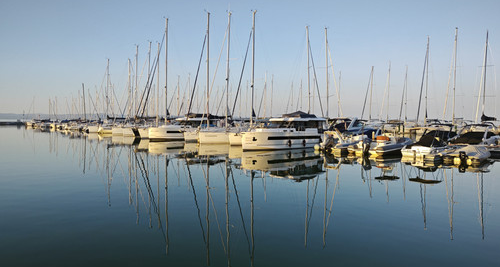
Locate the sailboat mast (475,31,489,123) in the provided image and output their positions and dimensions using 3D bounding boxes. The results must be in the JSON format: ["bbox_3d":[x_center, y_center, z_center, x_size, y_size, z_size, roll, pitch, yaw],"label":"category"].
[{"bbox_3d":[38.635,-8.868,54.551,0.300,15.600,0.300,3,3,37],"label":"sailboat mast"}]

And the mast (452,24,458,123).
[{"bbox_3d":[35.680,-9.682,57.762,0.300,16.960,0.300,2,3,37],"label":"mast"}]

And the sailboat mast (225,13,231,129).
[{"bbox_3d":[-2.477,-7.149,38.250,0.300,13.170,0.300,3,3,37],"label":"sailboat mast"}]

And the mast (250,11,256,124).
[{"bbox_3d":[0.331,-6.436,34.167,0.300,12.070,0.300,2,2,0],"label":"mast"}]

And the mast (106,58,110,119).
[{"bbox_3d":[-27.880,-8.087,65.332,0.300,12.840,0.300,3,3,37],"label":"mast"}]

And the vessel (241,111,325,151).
[{"bbox_3d":[2.829,-0.298,29.716,9.400,3.350,3.400,-2,3,-43],"label":"vessel"}]

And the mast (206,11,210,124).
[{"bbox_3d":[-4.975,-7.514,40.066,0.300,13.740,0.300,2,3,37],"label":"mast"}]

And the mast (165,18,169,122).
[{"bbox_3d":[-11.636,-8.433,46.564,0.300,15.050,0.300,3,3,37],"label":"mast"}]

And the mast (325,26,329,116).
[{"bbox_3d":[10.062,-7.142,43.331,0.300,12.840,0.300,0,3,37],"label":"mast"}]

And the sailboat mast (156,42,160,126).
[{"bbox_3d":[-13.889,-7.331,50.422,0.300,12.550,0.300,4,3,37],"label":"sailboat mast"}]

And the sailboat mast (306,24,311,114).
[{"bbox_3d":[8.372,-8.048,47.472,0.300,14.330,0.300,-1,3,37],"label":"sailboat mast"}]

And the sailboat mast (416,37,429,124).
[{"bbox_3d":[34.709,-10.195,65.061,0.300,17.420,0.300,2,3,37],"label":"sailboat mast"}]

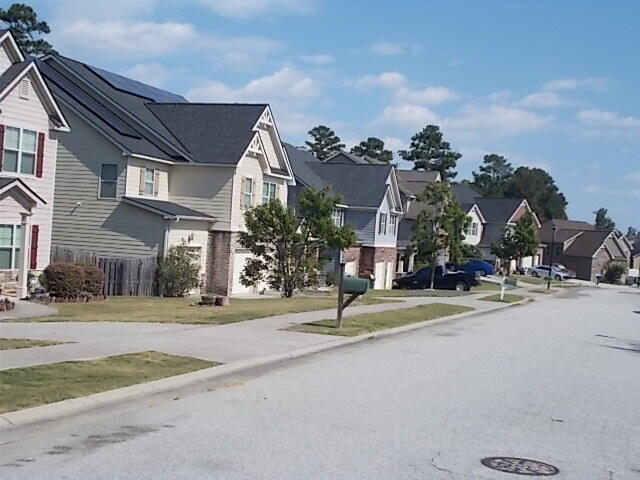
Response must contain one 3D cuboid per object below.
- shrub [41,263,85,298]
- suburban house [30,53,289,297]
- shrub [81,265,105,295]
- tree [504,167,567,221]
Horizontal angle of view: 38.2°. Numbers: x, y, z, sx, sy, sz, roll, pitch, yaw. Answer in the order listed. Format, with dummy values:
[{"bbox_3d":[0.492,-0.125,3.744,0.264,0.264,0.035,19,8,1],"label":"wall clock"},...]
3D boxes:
[{"bbox_3d":[-7.665,1.201,27.398,1.200,1.070,1.300,3,0,18],"label":"shrub"},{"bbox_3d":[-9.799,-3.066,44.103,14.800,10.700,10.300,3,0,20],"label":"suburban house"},{"bbox_3d":[-7.025,1.239,28.299,1.000,0.980,1.000,3,0,18],"label":"shrub"},{"bbox_3d":[31.732,-3.220,137.958,10.000,15.530,10.000,3,0,20],"label":"tree"}]

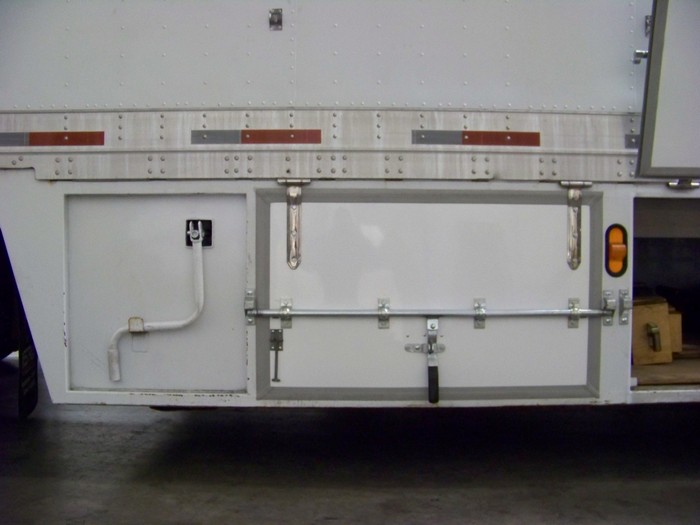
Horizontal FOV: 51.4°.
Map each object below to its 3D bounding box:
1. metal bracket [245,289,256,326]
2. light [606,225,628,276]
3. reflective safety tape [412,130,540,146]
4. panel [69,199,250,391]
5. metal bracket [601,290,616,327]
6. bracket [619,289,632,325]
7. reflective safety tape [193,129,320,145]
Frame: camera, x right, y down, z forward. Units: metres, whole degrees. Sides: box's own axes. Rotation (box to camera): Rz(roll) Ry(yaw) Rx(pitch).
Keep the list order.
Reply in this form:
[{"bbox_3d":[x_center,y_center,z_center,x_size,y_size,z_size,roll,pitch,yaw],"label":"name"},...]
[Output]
[{"bbox_3d":[-0.348,0.158,2.534,0.036,0.132,0.038,0,2,-1],"label":"metal bracket"},{"bbox_3d":[0.953,-0.040,2.560,0.085,0.194,0.040,0,2,-1],"label":"light"},{"bbox_3d":[0.442,-0.435,2.531,0.458,0.051,0.004,0,2,-1],"label":"reflective safety tape"},{"bbox_3d":[-0.682,0.106,2.555,0.659,0.701,0.030,0,2,-1],"label":"panel"},{"bbox_3d":[0.926,0.165,2.558,0.037,0.131,0.038,0,2,-1],"label":"metal bracket"},{"bbox_3d":[0.984,0.163,2.559,0.036,0.130,0.038,0,2,-1],"label":"bracket"},{"bbox_3d":[-0.325,-0.437,2.516,0.457,0.051,0.004,0,2,-1],"label":"reflective safety tape"}]

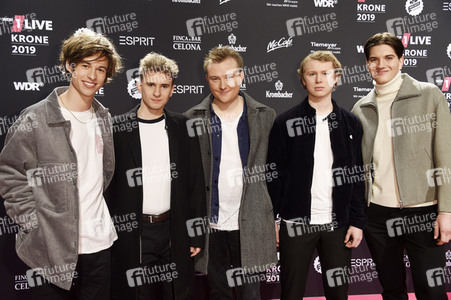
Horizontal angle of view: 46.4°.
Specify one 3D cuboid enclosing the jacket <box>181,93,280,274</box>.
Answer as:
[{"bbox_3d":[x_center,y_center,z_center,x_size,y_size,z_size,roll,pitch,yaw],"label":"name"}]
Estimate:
[{"bbox_3d":[0.022,0.160,2.600,0.560,0.910,0.330,0,3,-2],"label":"jacket"}]

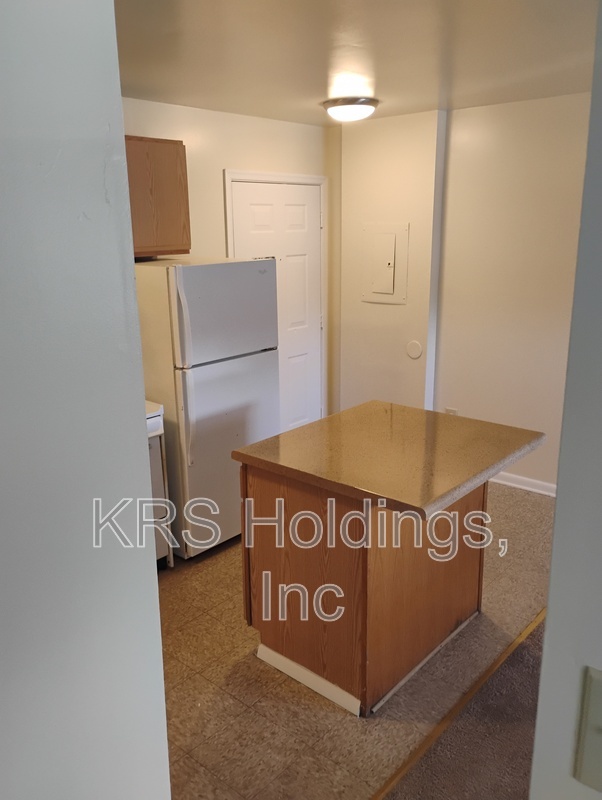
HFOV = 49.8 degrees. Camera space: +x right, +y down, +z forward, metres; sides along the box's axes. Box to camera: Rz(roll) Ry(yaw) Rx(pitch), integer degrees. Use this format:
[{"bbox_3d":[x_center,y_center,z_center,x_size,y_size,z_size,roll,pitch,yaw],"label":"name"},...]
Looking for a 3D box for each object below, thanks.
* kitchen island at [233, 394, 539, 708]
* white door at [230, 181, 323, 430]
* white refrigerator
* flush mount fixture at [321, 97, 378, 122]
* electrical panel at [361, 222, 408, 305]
[{"bbox_3d":[0.379,0.611,2.735,0.873,0.908,0.955,12,20,40],"label":"kitchen island"},{"bbox_3d":[-0.154,-0.583,4.853,0.100,2.107,1.038,12,20,40],"label":"white door"},{"bbox_3d":[-0.607,0.000,3.753,0.735,1.589,0.716,12,20,39],"label":"white refrigerator"},{"bbox_3d":[0.299,-1.707,3.840,0.330,0.105,0.330,-1,15,0],"label":"flush mount fixture"},{"bbox_3d":[0.591,-0.975,4.633,0.391,0.563,0.030,12,20,40],"label":"electrical panel"}]

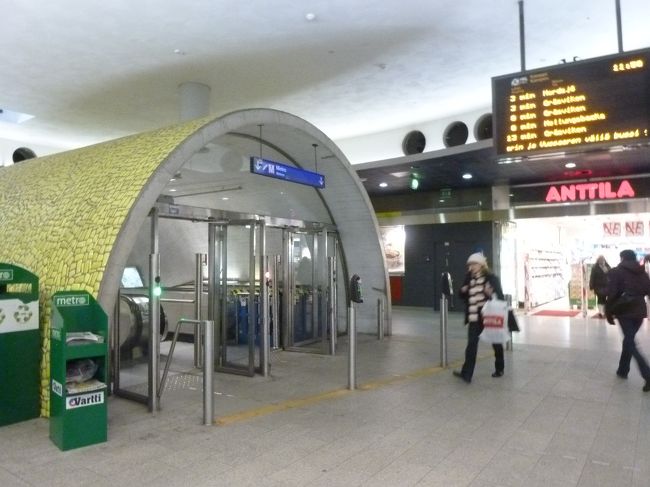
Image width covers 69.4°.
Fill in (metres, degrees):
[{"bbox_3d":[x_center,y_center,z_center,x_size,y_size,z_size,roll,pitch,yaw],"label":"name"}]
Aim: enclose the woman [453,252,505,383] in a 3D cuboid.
[{"bbox_3d":[1.995,0.947,6.139,0.580,1.650,0.520,1,-3,-35],"label":"woman"}]

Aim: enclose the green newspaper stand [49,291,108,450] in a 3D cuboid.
[{"bbox_3d":[-2.140,1.064,4.106,0.340,1.290,0.395,2,-3,-40],"label":"green newspaper stand"}]

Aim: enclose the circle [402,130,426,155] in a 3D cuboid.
[{"bbox_3d":[2.040,-2.209,10.460,0.560,0.560,0.200,-2,-3,37],"label":"circle"}]

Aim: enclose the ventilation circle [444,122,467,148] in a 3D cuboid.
[{"bbox_3d":[2.796,-2.252,9.846,0.560,0.560,0.200,-2,-3,41],"label":"ventilation circle"}]

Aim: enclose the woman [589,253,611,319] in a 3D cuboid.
[{"bbox_3d":[7.334,1.153,12.531,0.550,1.690,0.400,-1,-2,20],"label":"woman"}]

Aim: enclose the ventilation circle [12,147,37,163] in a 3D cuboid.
[{"bbox_3d":[-7.773,-2.178,12.190,0.560,0.560,0.200,1,-2,-26],"label":"ventilation circle"}]

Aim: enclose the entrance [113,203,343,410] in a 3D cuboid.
[{"bbox_3d":[-1.088,0.713,6.595,0.880,2.170,3.710,-2,-3,36],"label":"entrance"}]

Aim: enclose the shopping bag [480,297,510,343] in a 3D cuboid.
[{"bbox_3d":[2.110,0.940,5.807,0.370,0.570,0.150,0,-2,1],"label":"shopping bag"}]

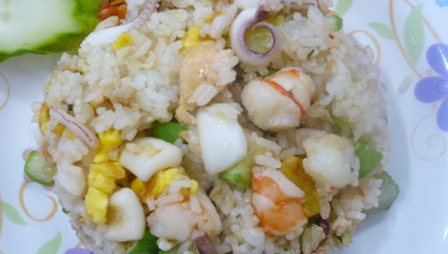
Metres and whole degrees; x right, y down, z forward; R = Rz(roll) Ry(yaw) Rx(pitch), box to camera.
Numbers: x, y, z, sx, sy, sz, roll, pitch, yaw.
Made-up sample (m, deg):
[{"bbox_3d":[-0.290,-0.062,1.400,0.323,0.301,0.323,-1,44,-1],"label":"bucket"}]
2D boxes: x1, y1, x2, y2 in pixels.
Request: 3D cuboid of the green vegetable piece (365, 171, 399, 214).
[{"bbox_3d":[0.080,0.034,0.284,0.018,0.013,0.019,-14,73,-4],"label":"green vegetable piece"}]

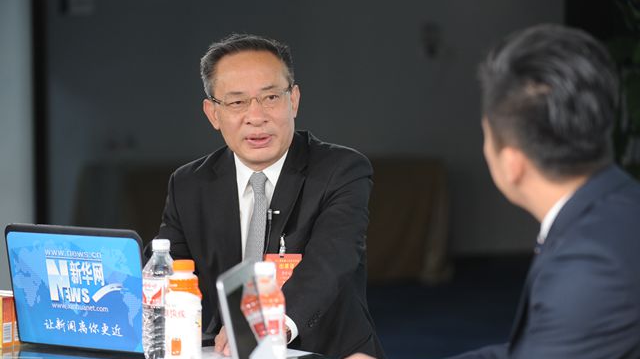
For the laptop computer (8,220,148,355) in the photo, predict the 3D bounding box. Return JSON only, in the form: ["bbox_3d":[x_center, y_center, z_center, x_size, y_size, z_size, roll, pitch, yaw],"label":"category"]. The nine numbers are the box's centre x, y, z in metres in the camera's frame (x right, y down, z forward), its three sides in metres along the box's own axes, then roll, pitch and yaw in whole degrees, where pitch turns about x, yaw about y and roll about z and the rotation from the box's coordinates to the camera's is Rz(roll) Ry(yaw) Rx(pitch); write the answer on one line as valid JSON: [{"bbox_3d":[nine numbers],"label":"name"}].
[{"bbox_3d":[-0.385,0.198,3.700,0.315,0.240,0.275,2,4,29],"label":"laptop computer"}]

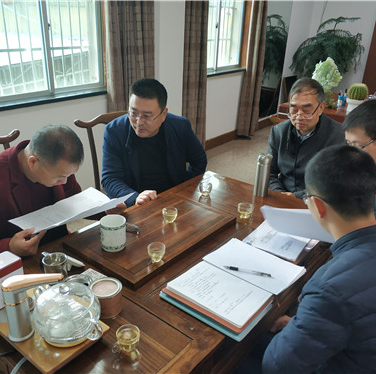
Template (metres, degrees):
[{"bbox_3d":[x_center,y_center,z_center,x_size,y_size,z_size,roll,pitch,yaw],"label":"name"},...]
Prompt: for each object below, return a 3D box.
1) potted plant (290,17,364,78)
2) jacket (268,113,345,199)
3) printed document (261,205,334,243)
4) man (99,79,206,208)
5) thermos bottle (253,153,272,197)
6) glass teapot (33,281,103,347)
[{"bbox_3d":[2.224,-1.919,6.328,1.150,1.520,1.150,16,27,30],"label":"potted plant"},{"bbox_3d":[0.617,-0.045,2.080,0.510,0.620,0.400,16,27,30],"label":"jacket"},{"bbox_3d":[0.430,0.145,1.488,0.270,0.150,0.080,-4,24,-14],"label":"printed document"},{"bbox_3d":[-0.171,0.132,1.965,0.560,1.270,0.780,-8,25,-22],"label":"man"},{"bbox_3d":[0.363,-0.060,1.874,0.072,0.210,0.072,2,23,-1],"label":"thermos bottle"},{"bbox_3d":[-0.300,0.297,0.950,0.190,0.140,0.150,15,26,28],"label":"glass teapot"}]

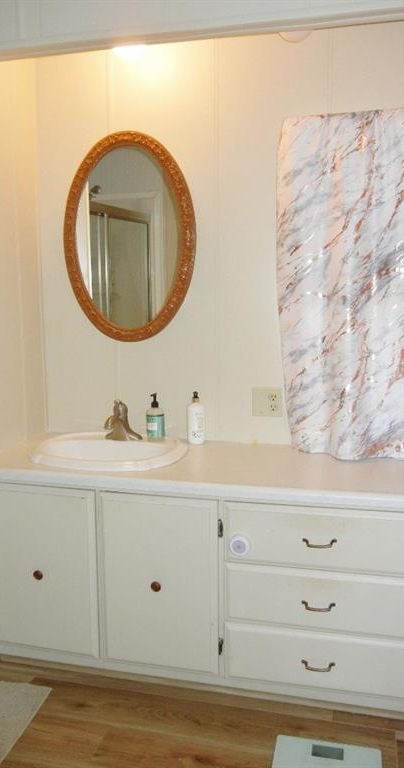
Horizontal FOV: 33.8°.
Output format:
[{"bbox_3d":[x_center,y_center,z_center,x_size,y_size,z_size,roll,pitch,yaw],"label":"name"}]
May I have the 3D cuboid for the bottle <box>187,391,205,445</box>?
[{"bbox_3d":[-0.023,0.129,2.576,0.065,0.198,0.065,-1,7,-8],"label":"bottle"}]

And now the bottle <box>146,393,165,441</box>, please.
[{"bbox_3d":[-0.180,0.127,2.586,0.068,0.181,0.068,0,7,0],"label":"bottle"}]

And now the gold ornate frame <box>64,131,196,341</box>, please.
[{"bbox_3d":[-0.282,-0.559,2.566,0.539,0.796,0.035,2,8,14],"label":"gold ornate frame"}]

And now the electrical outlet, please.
[{"bbox_3d":[0.249,0.069,2.528,0.115,0.115,0.008,2,8,14],"label":"electrical outlet"}]

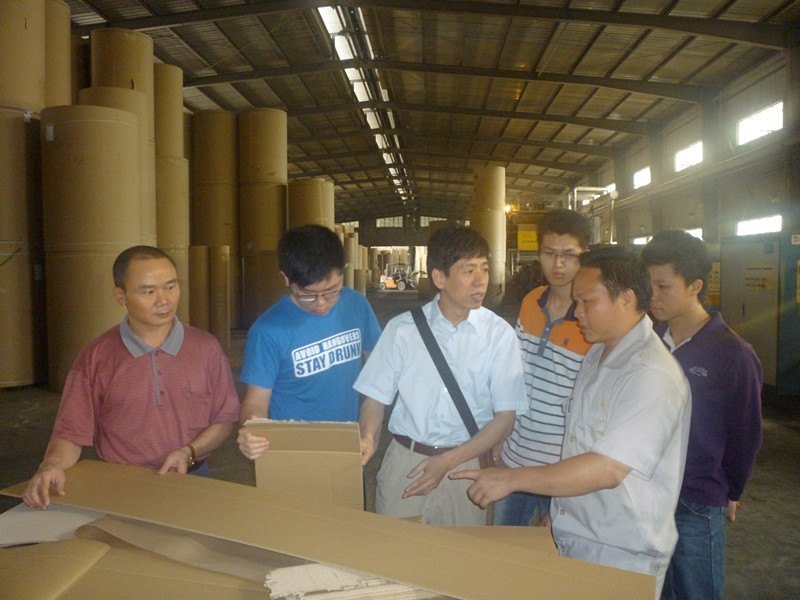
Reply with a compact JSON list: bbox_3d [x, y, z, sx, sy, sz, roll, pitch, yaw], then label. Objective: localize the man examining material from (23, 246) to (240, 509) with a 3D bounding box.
[{"bbox_3d":[-0.700,0.658,1.936,0.600,1.650,0.500,-1,3,-19],"label":"man examining material"}]

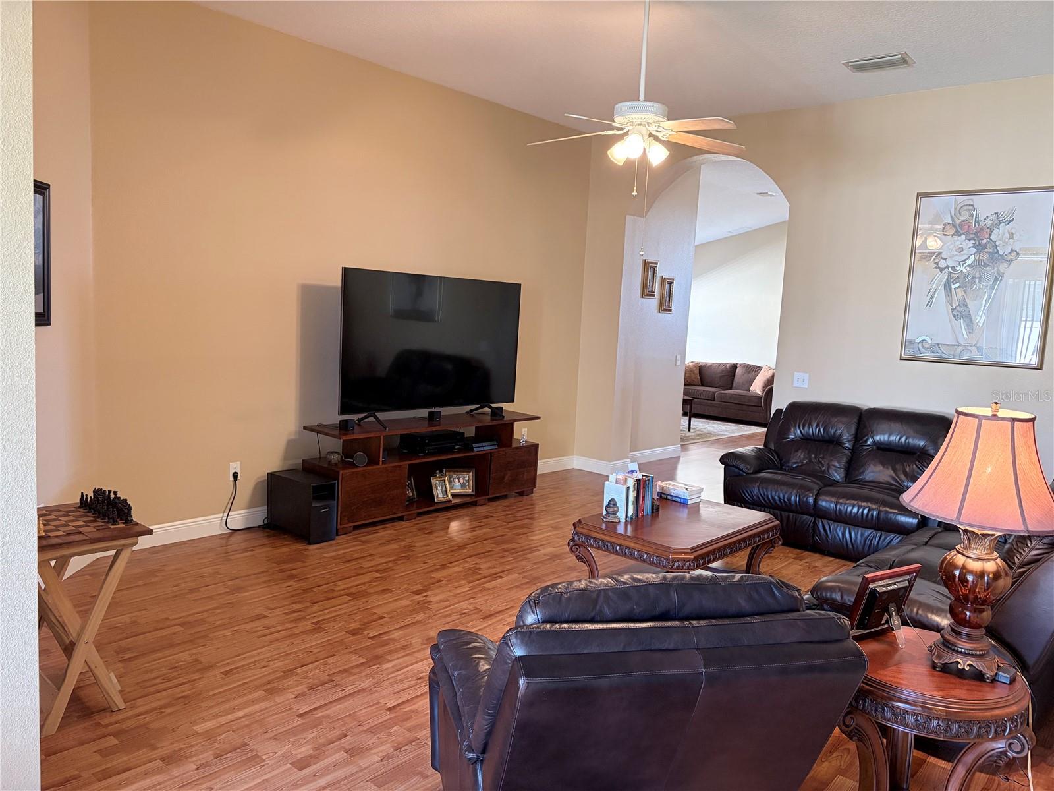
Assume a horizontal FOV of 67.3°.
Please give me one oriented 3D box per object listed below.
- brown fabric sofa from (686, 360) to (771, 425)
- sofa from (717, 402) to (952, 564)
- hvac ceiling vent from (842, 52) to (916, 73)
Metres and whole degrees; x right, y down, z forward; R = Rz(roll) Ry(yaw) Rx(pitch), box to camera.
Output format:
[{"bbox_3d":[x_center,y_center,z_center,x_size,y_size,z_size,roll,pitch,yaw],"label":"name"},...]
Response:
[{"bbox_3d":[3.230,-0.069,12.748,2.059,0.874,0.952,8,8,41],"label":"brown fabric sofa"},{"bbox_3d":[2.251,0.591,5.636,1.466,0.975,0.952,7,8,36],"label":"sofa"},{"bbox_3d":[2.314,-2.176,5.209,0.406,0.025,0.262,8,8,41],"label":"hvac ceiling vent"}]

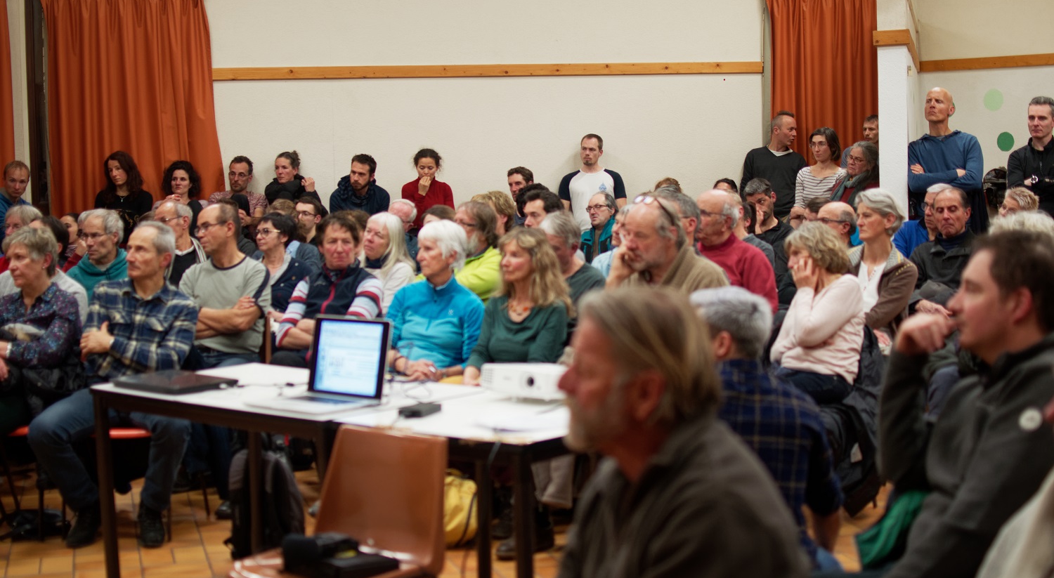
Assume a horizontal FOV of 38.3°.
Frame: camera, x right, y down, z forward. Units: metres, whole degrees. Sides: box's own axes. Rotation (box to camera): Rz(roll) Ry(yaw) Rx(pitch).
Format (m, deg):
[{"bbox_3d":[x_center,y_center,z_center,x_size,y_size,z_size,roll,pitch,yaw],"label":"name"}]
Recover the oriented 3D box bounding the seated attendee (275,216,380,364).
[{"bbox_3d":[-0.903,0.310,6.745,0.520,1.260,0.780,-1,5,5],"label":"seated attendee"}]

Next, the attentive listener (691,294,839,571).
[{"bbox_3d":[0.474,0.565,3.678,0.520,1.180,0.750,-2,5,-10],"label":"attentive listener"}]

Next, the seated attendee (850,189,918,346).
[{"bbox_3d":[1.535,0.205,7.012,0.480,1.310,0.780,3,6,41],"label":"seated attendee"}]

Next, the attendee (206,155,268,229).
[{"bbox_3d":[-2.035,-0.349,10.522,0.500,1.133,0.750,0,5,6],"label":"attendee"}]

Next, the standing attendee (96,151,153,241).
[{"bbox_3d":[-2.724,-0.117,10.269,0.450,1.630,0.320,-2,5,-9],"label":"standing attendee"}]

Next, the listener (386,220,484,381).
[{"bbox_3d":[-0.424,0.361,6.250,0.500,1.277,0.800,1,5,22],"label":"listener"}]

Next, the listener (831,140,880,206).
[{"bbox_3d":[2.082,-0.162,9.469,0.480,1.517,0.320,2,6,32],"label":"listener"}]

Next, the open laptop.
[{"bbox_3d":[-0.646,0.232,4.680,0.356,0.255,0.295,3,7,43],"label":"open laptop"}]

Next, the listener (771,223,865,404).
[{"bbox_3d":[1.149,0.346,6.404,0.850,1.248,0.500,-3,6,-25],"label":"listener"}]

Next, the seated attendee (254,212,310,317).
[{"bbox_3d":[-1.349,0.242,7.634,0.500,1.234,0.800,1,6,30],"label":"seated attendee"}]

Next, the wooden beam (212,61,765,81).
[{"bbox_3d":[-0.190,-1.529,10.645,4.038,0.082,0.030,-3,5,-16],"label":"wooden beam"}]

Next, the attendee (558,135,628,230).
[{"bbox_3d":[0.474,-0.276,10.864,0.500,1.700,0.320,-1,5,5],"label":"attendee"}]

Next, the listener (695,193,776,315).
[{"bbox_3d":[0.822,0.238,6.959,0.800,1.372,0.520,-4,6,-37],"label":"listener"}]

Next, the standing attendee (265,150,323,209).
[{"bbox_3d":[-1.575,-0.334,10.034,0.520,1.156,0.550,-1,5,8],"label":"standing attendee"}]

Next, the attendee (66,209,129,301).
[{"bbox_3d":[-2.094,0.278,7.239,0.500,1.304,0.800,1,5,20],"label":"attendee"}]

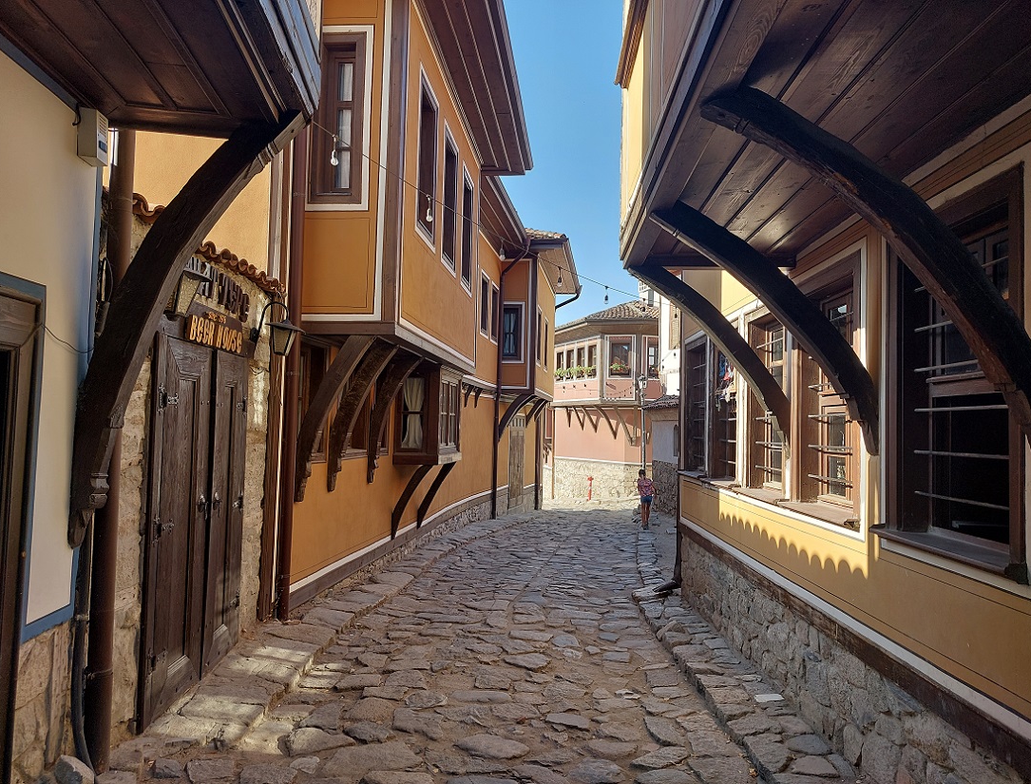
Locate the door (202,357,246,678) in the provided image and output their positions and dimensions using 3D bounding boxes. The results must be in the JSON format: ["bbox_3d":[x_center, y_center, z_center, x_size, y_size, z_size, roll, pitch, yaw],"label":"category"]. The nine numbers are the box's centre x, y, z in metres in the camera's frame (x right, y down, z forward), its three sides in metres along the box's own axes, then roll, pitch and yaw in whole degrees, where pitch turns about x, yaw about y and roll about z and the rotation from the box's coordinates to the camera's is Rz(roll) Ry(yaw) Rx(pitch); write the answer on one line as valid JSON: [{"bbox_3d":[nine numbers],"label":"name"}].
[{"bbox_3d":[-1.887,0.744,4.688,0.070,1.970,0.665,2,-3,-3],"label":"door"}]

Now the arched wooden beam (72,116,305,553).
[{"bbox_3d":[-1.565,-0.315,3.568,1.003,2.119,0.170,2,-3,-2],"label":"arched wooden beam"}]

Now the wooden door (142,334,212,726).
[{"bbox_3d":[-1.853,0.708,3.980,0.070,1.980,0.715,2,-3,-3],"label":"wooden door"}]

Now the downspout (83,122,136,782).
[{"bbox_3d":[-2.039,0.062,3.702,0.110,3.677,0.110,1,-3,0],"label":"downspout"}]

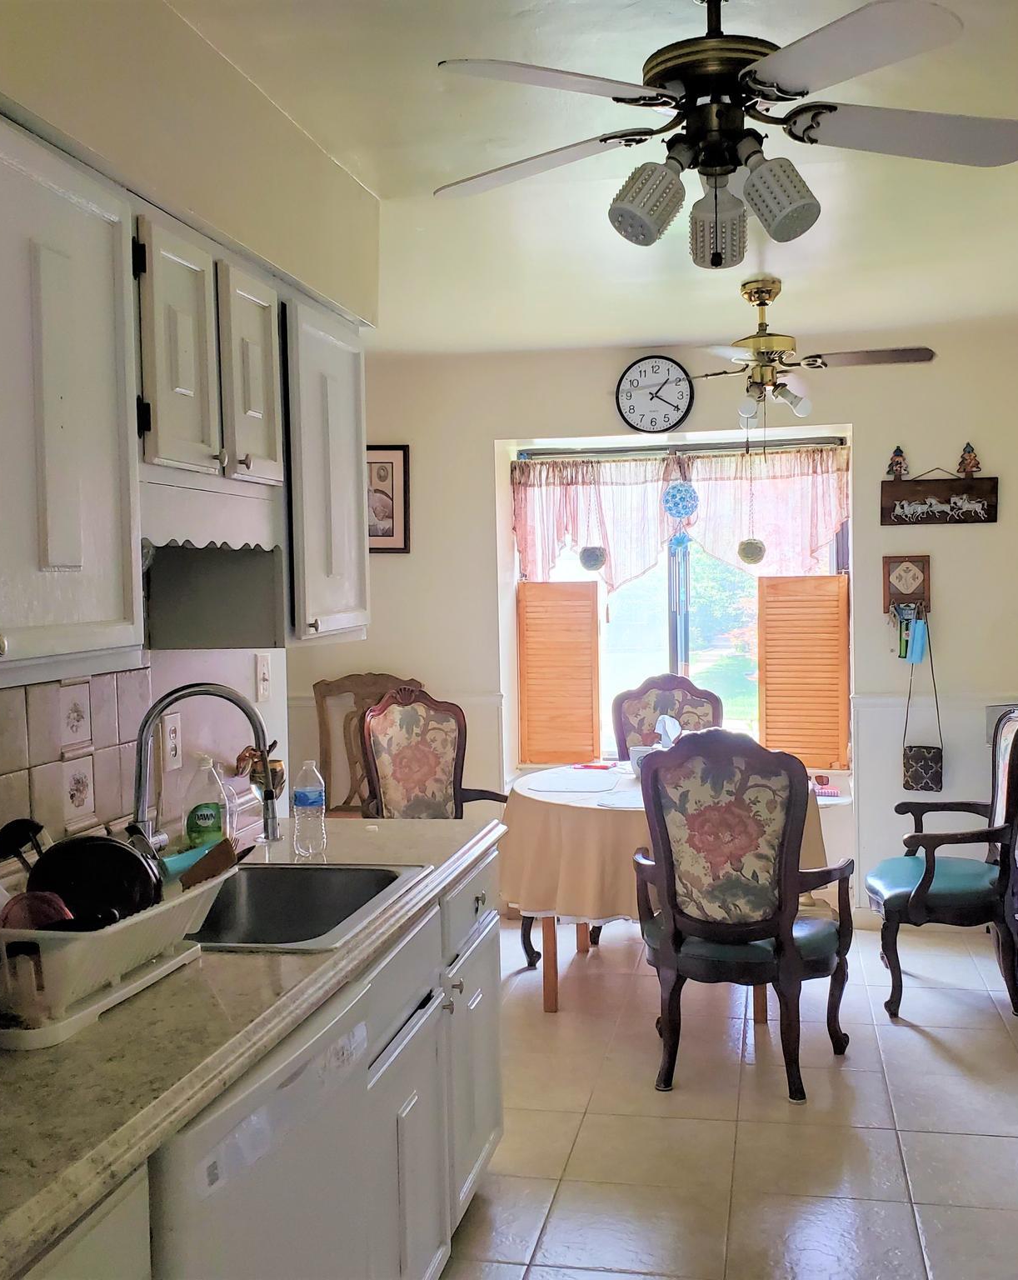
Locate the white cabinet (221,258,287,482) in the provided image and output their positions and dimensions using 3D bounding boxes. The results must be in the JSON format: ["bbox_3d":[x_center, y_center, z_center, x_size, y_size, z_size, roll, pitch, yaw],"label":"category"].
[{"bbox_3d":[-0.653,-0.502,2.521,0.328,0.395,0.275,-1,3,13],"label":"white cabinet"}]

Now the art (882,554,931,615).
[{"bbox_3d":[1.629,-0.223,5.243,0.190,0.247,0.030,-1,3,13],"label":"art"}]

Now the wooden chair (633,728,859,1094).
[{"bbox_3d":[0.683,0.754,3.799,0.630,1.060,0.600,0,3,18],"label":"wooden chair"}]

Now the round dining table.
[{"bbox_3d":[0.570,0.878,4.581,1.170,0.745,1.170,-1,3,0],"label":"round dining table"}]

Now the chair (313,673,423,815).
[{"bbox_3d":[-0.621,0.702,5.354,0.510,1.075,0.550,-1,3,4],"label":"chair"}]

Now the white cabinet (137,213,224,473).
[{"bbox_3d":[-0.685,-0.470,2.154,0.300,0.385,0.280,-1,3,12],"label":"white cabinet"}]

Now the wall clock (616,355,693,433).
[{"bbox_3d":[0.617,-1.037,5.416,0.325,0.325,0.045,-1,3,12],"label":"wall clock"}]

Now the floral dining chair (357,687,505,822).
[{"bbox_3d":[-0.248,0.722,4.919,0.630,1.060,0.600,-2,3,-27],"label":"floral dining chair"}]

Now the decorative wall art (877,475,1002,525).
[{"bbox_3d":[1.750,-0.569,5.209,0.455,0.190,0.025,-1,3,12],"label":"decorative wall art"}]

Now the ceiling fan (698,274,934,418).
[{"bbox_3d":[0.830,-0.936,4.179,1.060,0.480,1.060,-1,3,13],"label":"ceiling fan"}]

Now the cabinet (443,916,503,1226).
[{"bbox_3d":[-0.351,0.922,2.874,0.560,0.500,0.520,-1,3,12],"label":"cabinet"}]

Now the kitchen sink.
[{"bbox_3d":[-0.486,0.573,2.387,0.540,0.190,0.620,-1,3,13],"label":"kitchen sink"}]

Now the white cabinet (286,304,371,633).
[{"bbox_3d":[-0.555,-0.359,2.953,0.328,0.738,0.475,-1,3,13],"label":"white cabinet"}]

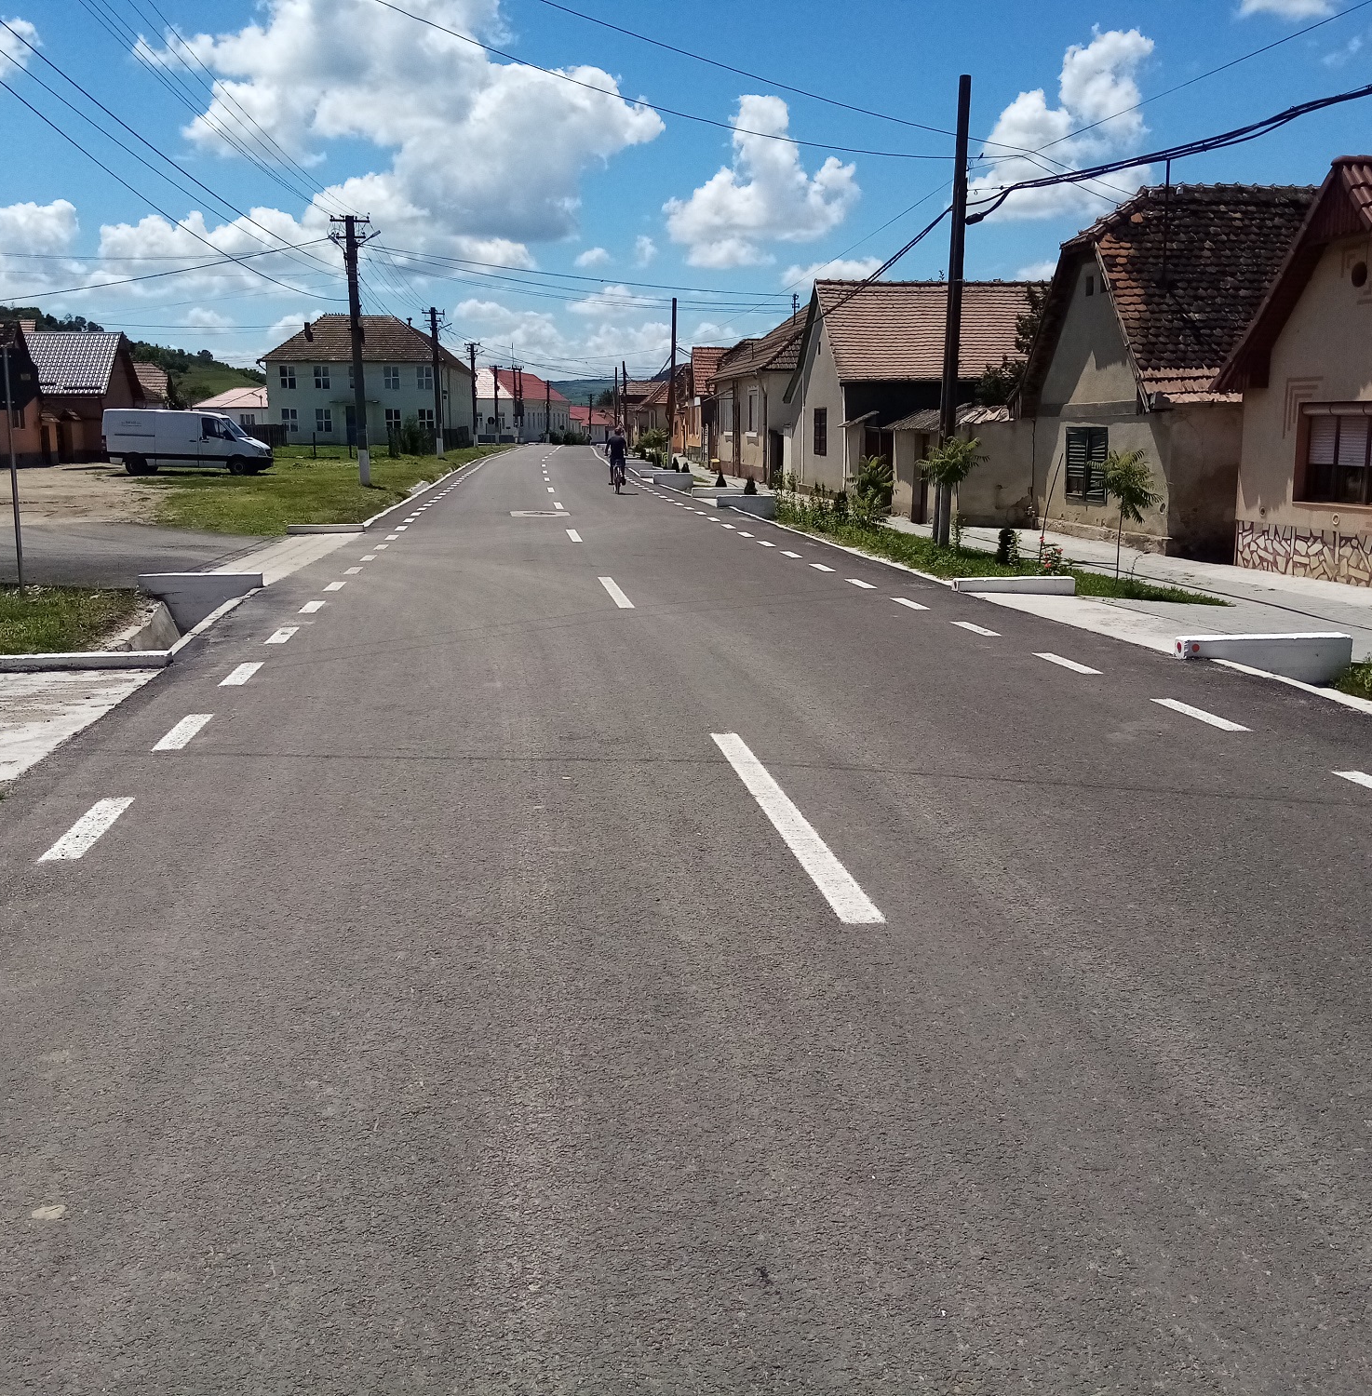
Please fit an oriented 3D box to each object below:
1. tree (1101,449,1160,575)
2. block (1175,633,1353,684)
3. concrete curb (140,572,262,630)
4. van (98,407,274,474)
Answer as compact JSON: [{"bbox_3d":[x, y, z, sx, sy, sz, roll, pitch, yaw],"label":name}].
[{"bbox_3d":[5.024,-2.110,15.969,0.650,1.480,0.630,-1,10,-8],"label":"tree"},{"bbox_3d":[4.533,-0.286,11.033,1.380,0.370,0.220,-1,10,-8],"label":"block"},{"bbox_3d":[-5.520,-1.095,16.022,1.350,0.620,0.220,-1,10,-8],"label":"concrete curb"},{"bbox_3d":[-18.613,-9.565,52.400,5.910,2.430,2.000,0,10,-7],"label":"van"}]

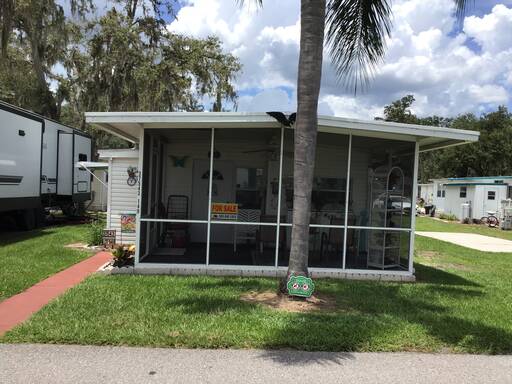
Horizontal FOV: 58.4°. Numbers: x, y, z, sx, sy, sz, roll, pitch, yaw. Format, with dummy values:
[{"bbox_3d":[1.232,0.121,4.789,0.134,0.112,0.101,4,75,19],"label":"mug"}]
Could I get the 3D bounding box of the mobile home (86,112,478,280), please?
[{"bbox_3d":[0.220,0.073,11.581,6.930,2.780,7.500,2,0,-3],"label":"mobile home"}]

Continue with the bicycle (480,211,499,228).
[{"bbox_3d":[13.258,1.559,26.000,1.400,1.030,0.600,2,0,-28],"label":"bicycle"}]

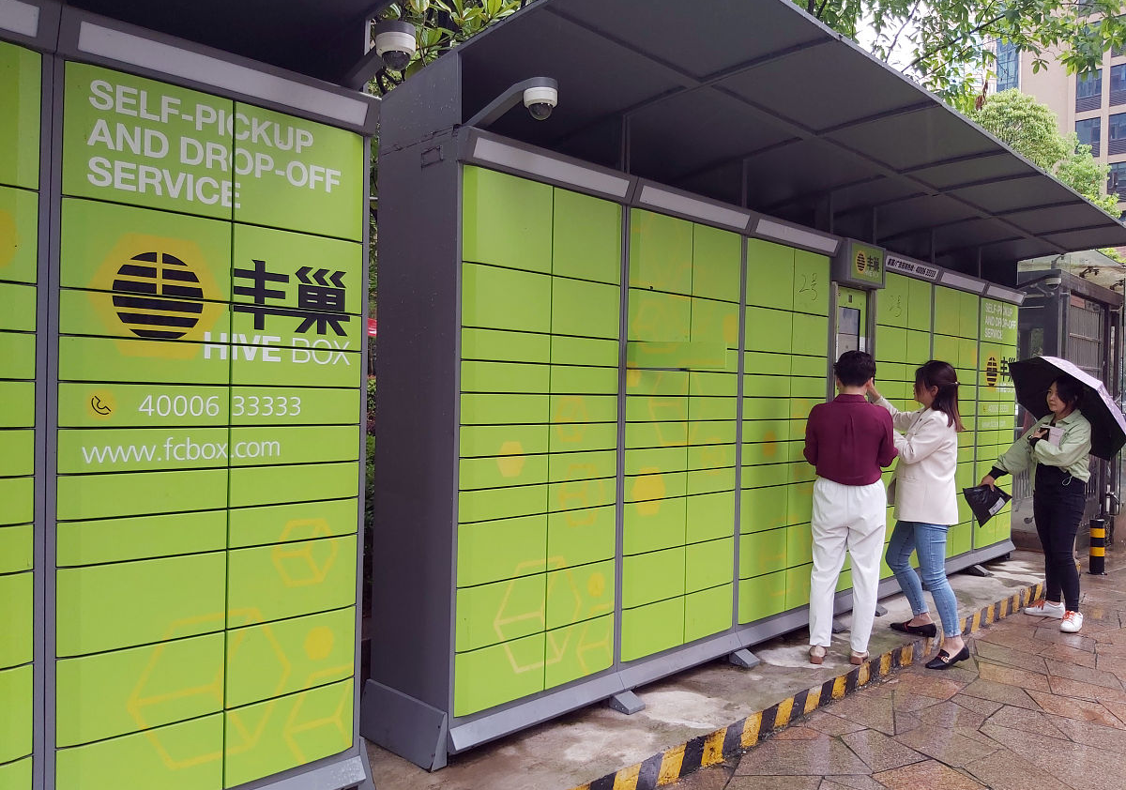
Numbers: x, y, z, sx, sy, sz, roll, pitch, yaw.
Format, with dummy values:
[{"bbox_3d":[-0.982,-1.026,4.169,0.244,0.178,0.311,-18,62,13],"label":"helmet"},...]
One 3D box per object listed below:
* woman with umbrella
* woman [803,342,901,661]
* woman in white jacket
[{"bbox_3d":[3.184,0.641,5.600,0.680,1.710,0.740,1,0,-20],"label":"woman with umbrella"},{"bbox_3d":[1.461,0.558,4.310,0.490,1.560,0.380,1,0,14],"label":"woman"},{"bbox_3d":[1.968,0.647,4.700,0.580,1.660,0.470,1,0,25],"label":"woman in white jacket"}]

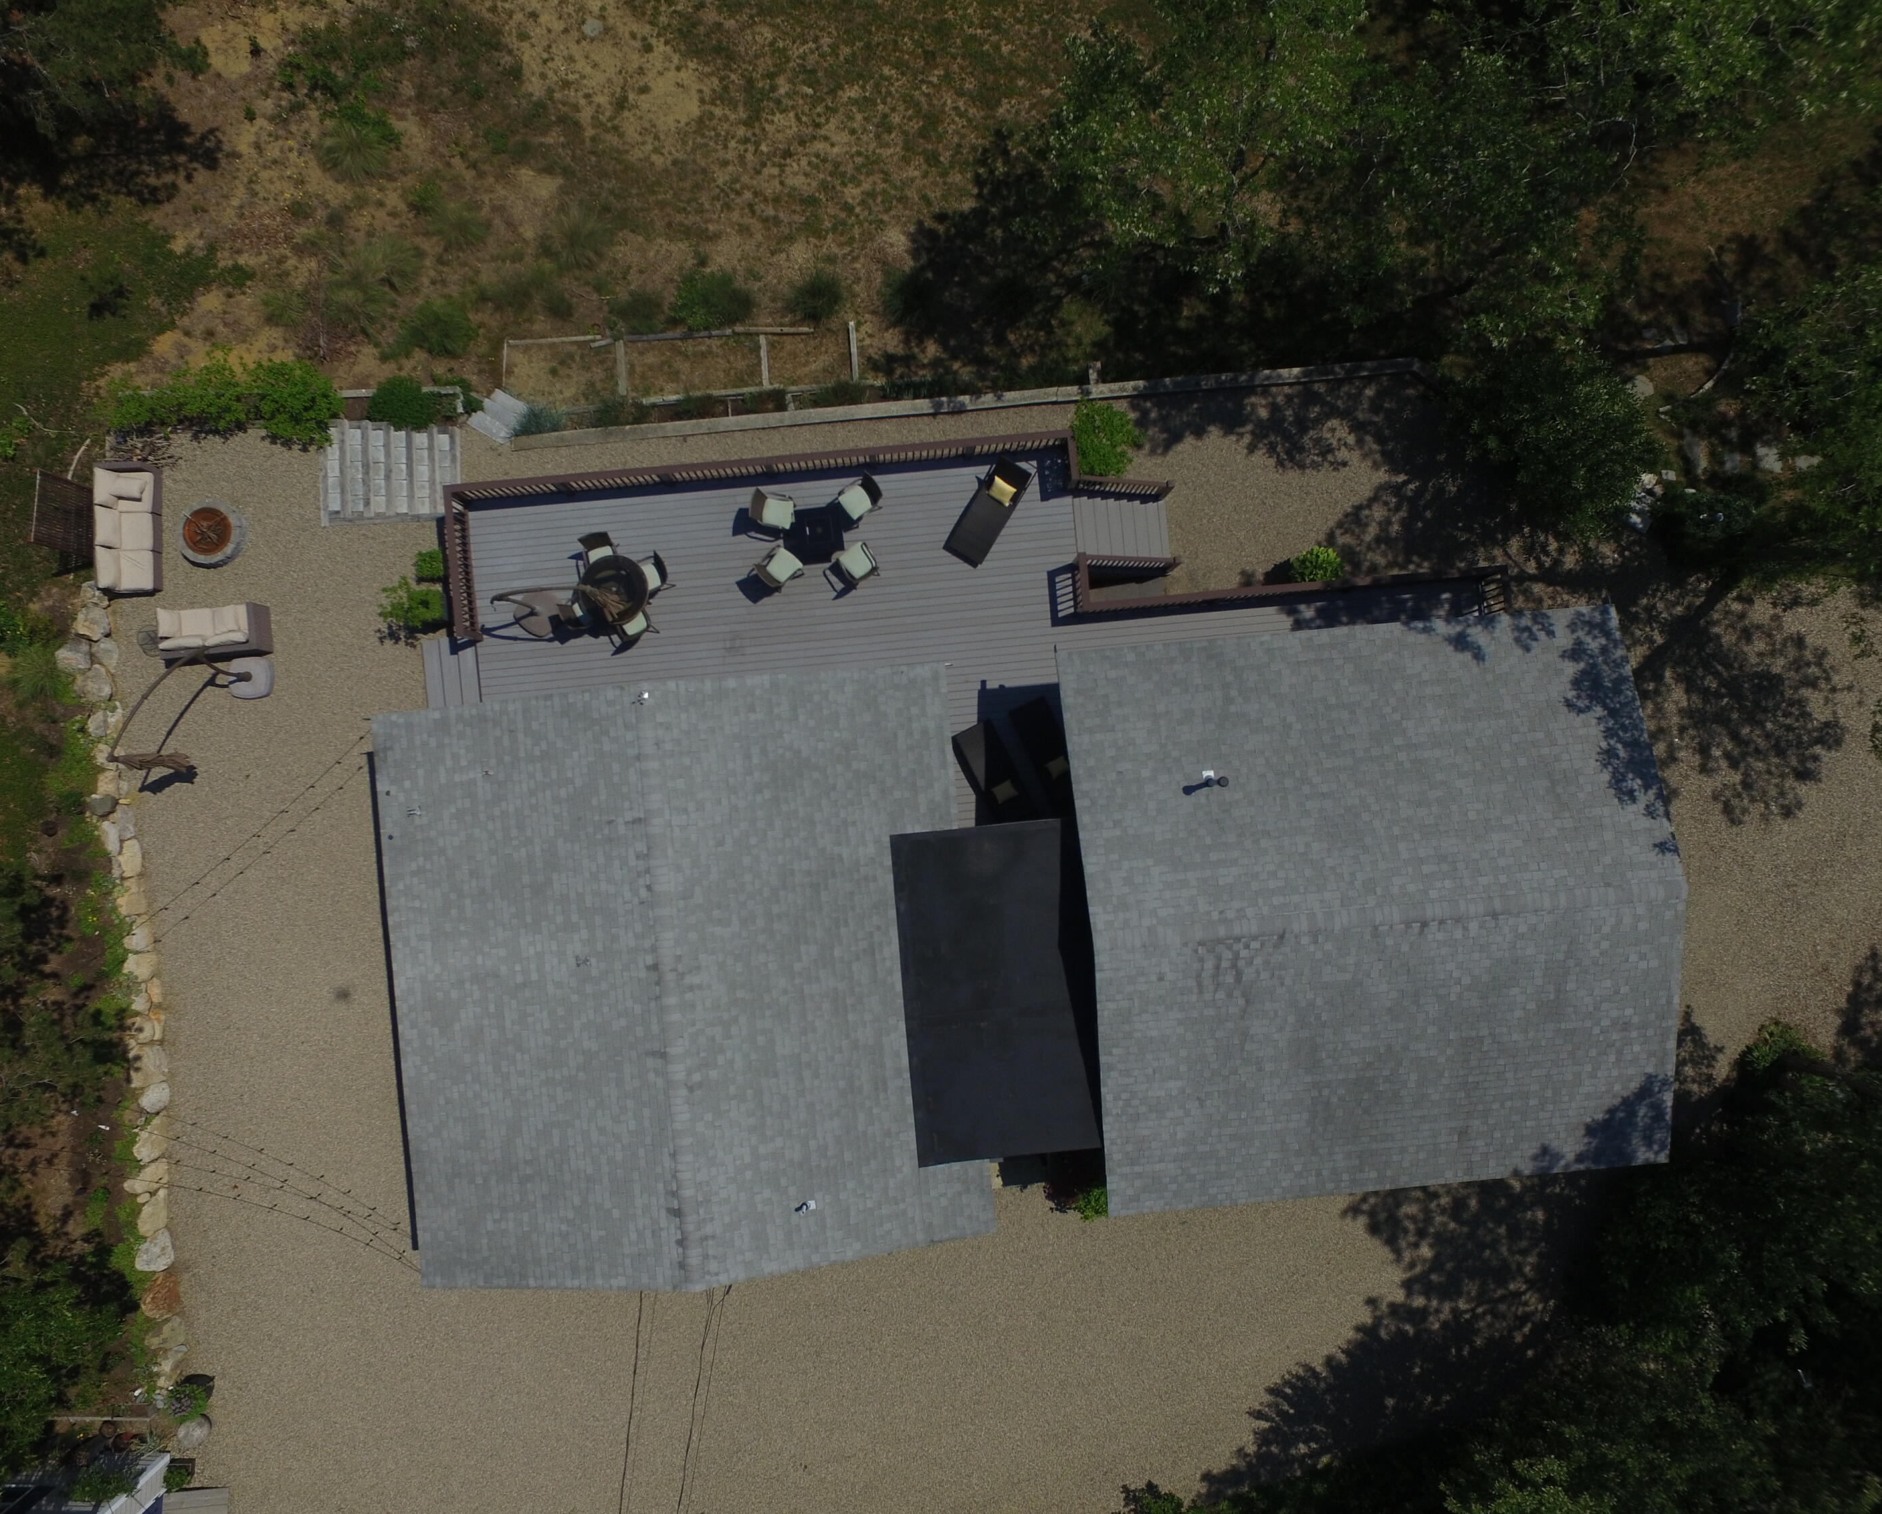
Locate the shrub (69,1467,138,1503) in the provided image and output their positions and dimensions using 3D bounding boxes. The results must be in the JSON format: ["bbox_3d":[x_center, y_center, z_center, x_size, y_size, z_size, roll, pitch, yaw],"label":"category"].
[{"bbox_3d":[-15.366,13.355,21.400,1.250,0.750,0.700,0,90,0],"label":"shrub"}]

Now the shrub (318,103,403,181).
[{"bbox_3d":[-10.254,-10.837,20.549,1.430,0.850,1.370,0,89,-1],"label":"shrub"}]

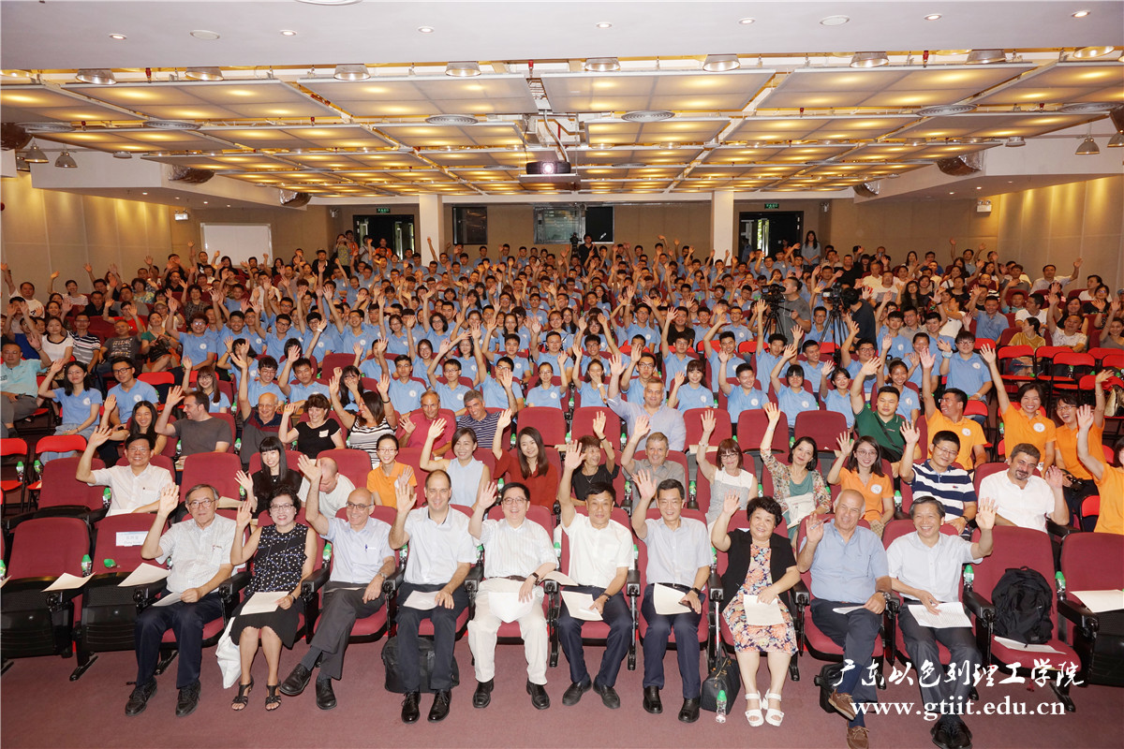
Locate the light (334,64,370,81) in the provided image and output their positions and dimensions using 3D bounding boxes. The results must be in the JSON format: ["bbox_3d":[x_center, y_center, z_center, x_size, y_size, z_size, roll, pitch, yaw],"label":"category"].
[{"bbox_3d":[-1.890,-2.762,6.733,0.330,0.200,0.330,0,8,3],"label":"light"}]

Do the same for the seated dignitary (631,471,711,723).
[{"bbox_3d":[0.709,1.310,4.785,0.520,1.330,0.960,0,8,6],"label":"seated dignitary"}]

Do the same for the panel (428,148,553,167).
[{"bbox_3d":[-1.174,-3.694,12.716,2.200,0.070,1.830,0,8,3],"label":"panel"}]

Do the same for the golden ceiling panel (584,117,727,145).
[{"bbox_3d":[1.276,-3.385,10.407,1.860,0.070,1.830,0,8,3],"label":"golden ceiling panel"}]

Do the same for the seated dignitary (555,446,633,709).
[{"bbox_3d":[0.256,1.270,4.936,0.540,1.510,0.760,0,8,4],"label":"seated dignitary"}]

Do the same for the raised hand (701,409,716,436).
[{"bbox_3d":[1.145,0.369,5.850,0.115,0.200,0.070,2,9,14],"label":"raised hand"}]

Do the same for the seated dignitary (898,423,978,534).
[{"bbox_3d":[2.750,1.069,5.424,0.560,1.360,0.740,2,9,16],"label":"seated dignitary"}]

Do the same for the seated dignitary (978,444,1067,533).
[{"bbox_3d":[3.320,1.136,5.408,0.600,1.200,0.740,2,9,19],"label":"seated dignitary"}]

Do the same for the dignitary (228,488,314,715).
[{"bbox_3d":[-1.899,1.426,5.009,0.560,1.290,0.780,-1,9,-3],"label":"dignitary"}]

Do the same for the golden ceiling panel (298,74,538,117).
[{"bbox_3d":[-1.434,-3.012,8.113,2.234,0.060,1.696,0,8,3],"label":"golden ceiling panel"}]

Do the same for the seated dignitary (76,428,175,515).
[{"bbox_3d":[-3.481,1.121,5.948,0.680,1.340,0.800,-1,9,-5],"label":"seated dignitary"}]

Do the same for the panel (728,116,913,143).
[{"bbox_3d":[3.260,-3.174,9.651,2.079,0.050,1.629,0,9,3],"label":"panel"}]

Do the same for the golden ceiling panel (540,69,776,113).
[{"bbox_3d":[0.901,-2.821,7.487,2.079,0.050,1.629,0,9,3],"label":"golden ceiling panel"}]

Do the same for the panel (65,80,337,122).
[{"bbox_3d":[-3.828,-3.009,8.235,2.234,0.060,1.696,0,8,3],"label":"panel"}]

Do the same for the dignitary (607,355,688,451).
[{"bbox_3d":[0.810,0.644,7.043,0.660,1.620,0.800,0,9,6],"label":"dignitary"}]

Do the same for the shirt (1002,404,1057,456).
[{"bbox_3d":[4.059,0.524,6.500,0.430,0.520,0.260,3,9,23],"label":"shirt"}]

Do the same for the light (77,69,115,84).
[{"bbox_3d":[-4.142,-2.695,6.649,0.310,0.160,0.310,0,9,3],"label":"light"}]

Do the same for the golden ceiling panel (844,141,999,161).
[{"bbox_3d":[5.932,-3.738,12.565,2.000,0.060,1.696,0,8,3],"label":"golden ceiling panel"}]

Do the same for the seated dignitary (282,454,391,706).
[{"bbox_3d":[-1.443,1.305,4.986,0.630,1.450,0.800,-1,8,-3],"label":"seated dignitary"}]

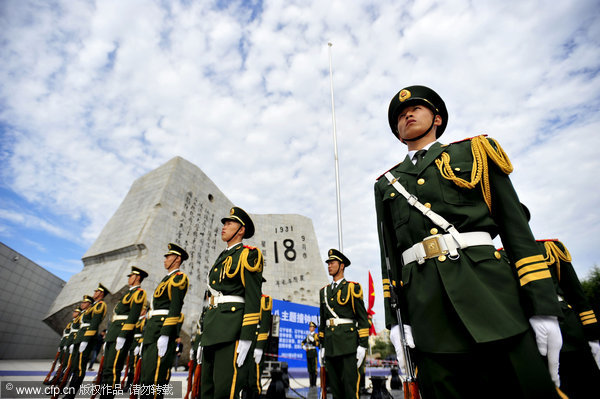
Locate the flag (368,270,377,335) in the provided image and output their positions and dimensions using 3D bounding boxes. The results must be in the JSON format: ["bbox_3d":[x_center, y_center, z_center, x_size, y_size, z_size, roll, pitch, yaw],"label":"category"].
[{"bbox_3d":[2.266,3.264,8.884,0.300,1.950,0.220,-5,-30,13],"label":"flag"}]

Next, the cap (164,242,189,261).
[{"bbox_3d":[-1.491,0.632,3.427,0.290,0.150,0.270,33,-41,-31],"label":"cap"}]

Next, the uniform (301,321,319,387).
[{"bbox_3d":[0.383,5.130,9.470,0.580,1.880,0.400,-23,-38,37],"label":"uniform"}]

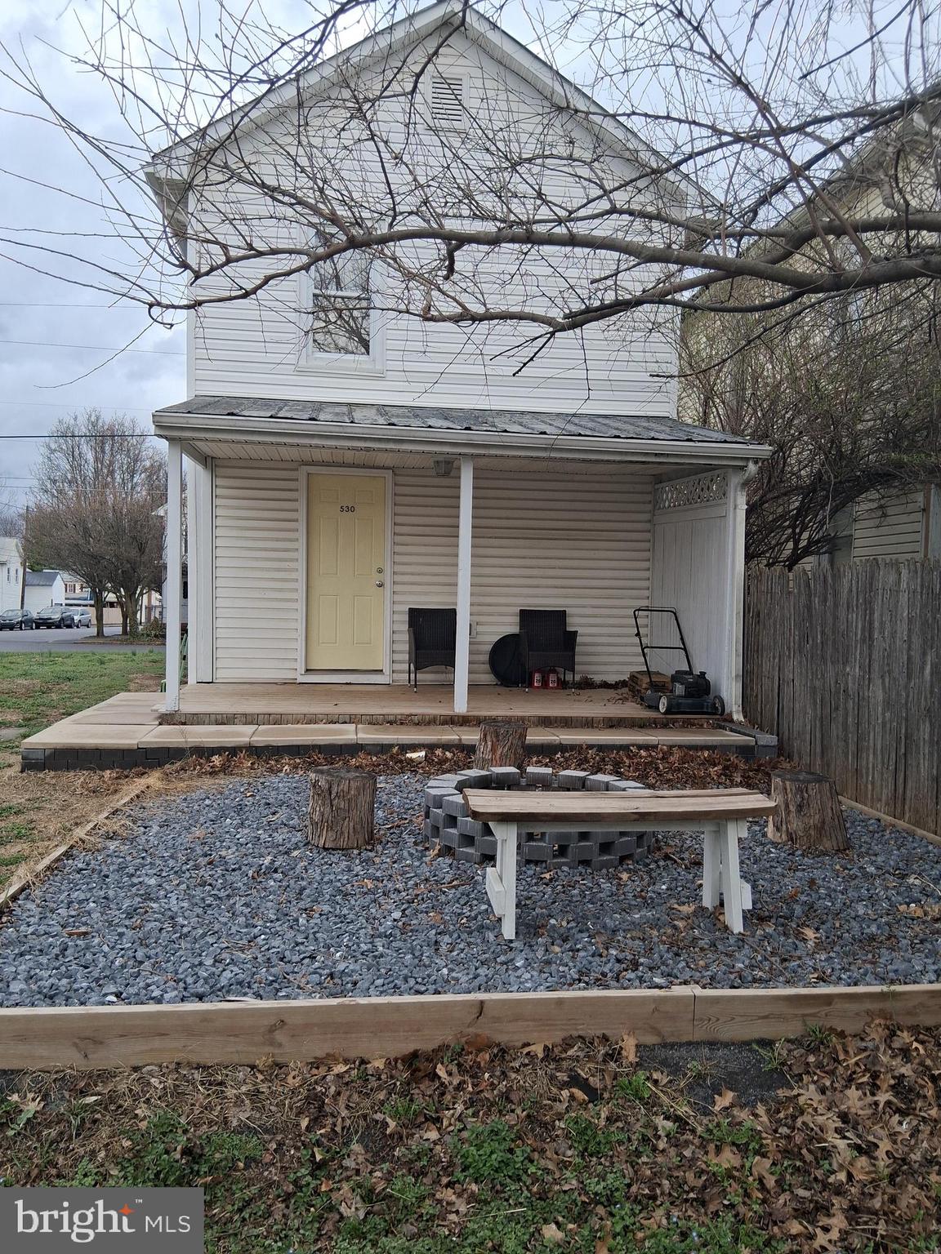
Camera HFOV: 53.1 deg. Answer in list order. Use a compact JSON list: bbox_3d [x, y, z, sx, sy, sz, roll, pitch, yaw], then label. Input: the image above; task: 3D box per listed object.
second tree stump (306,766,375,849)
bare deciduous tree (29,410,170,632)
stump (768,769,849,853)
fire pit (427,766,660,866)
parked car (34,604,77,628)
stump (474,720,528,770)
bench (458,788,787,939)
[{"bbox_3d":[-0.638,0.895,4.680,0.335,0.330,0.335,1,2,-6],"label":"second tree stump"},{"bbox_3d":[-18.798,-5.267,48.000,7.000,11.300,6.800,1,2,-6],"label":"bare deciduous tree"},{"bbox_3d":[1.729,0.934,4.840,0.385,0.335,0.380,1,2,-6],"label":"stump"},{"bbox_3d":[0.351,0.952,4.850,1.180,0.250,1.180,1,2,-6],"label":"fire pit"},{"bbox_3d":[-32.492,-0.703,73.500,1.850,1.680,4.600,1,2,-6],"label":"parked car"},{"bbox_3d":[0.206,0.838,6.300,0.350,0.375,0.350,1,2,-6],"label":"stump"},{"bbox_3d":[0.571,0.888,3.591,1.180,0.460,0.400,1,2,-8],"label":"bench"}]

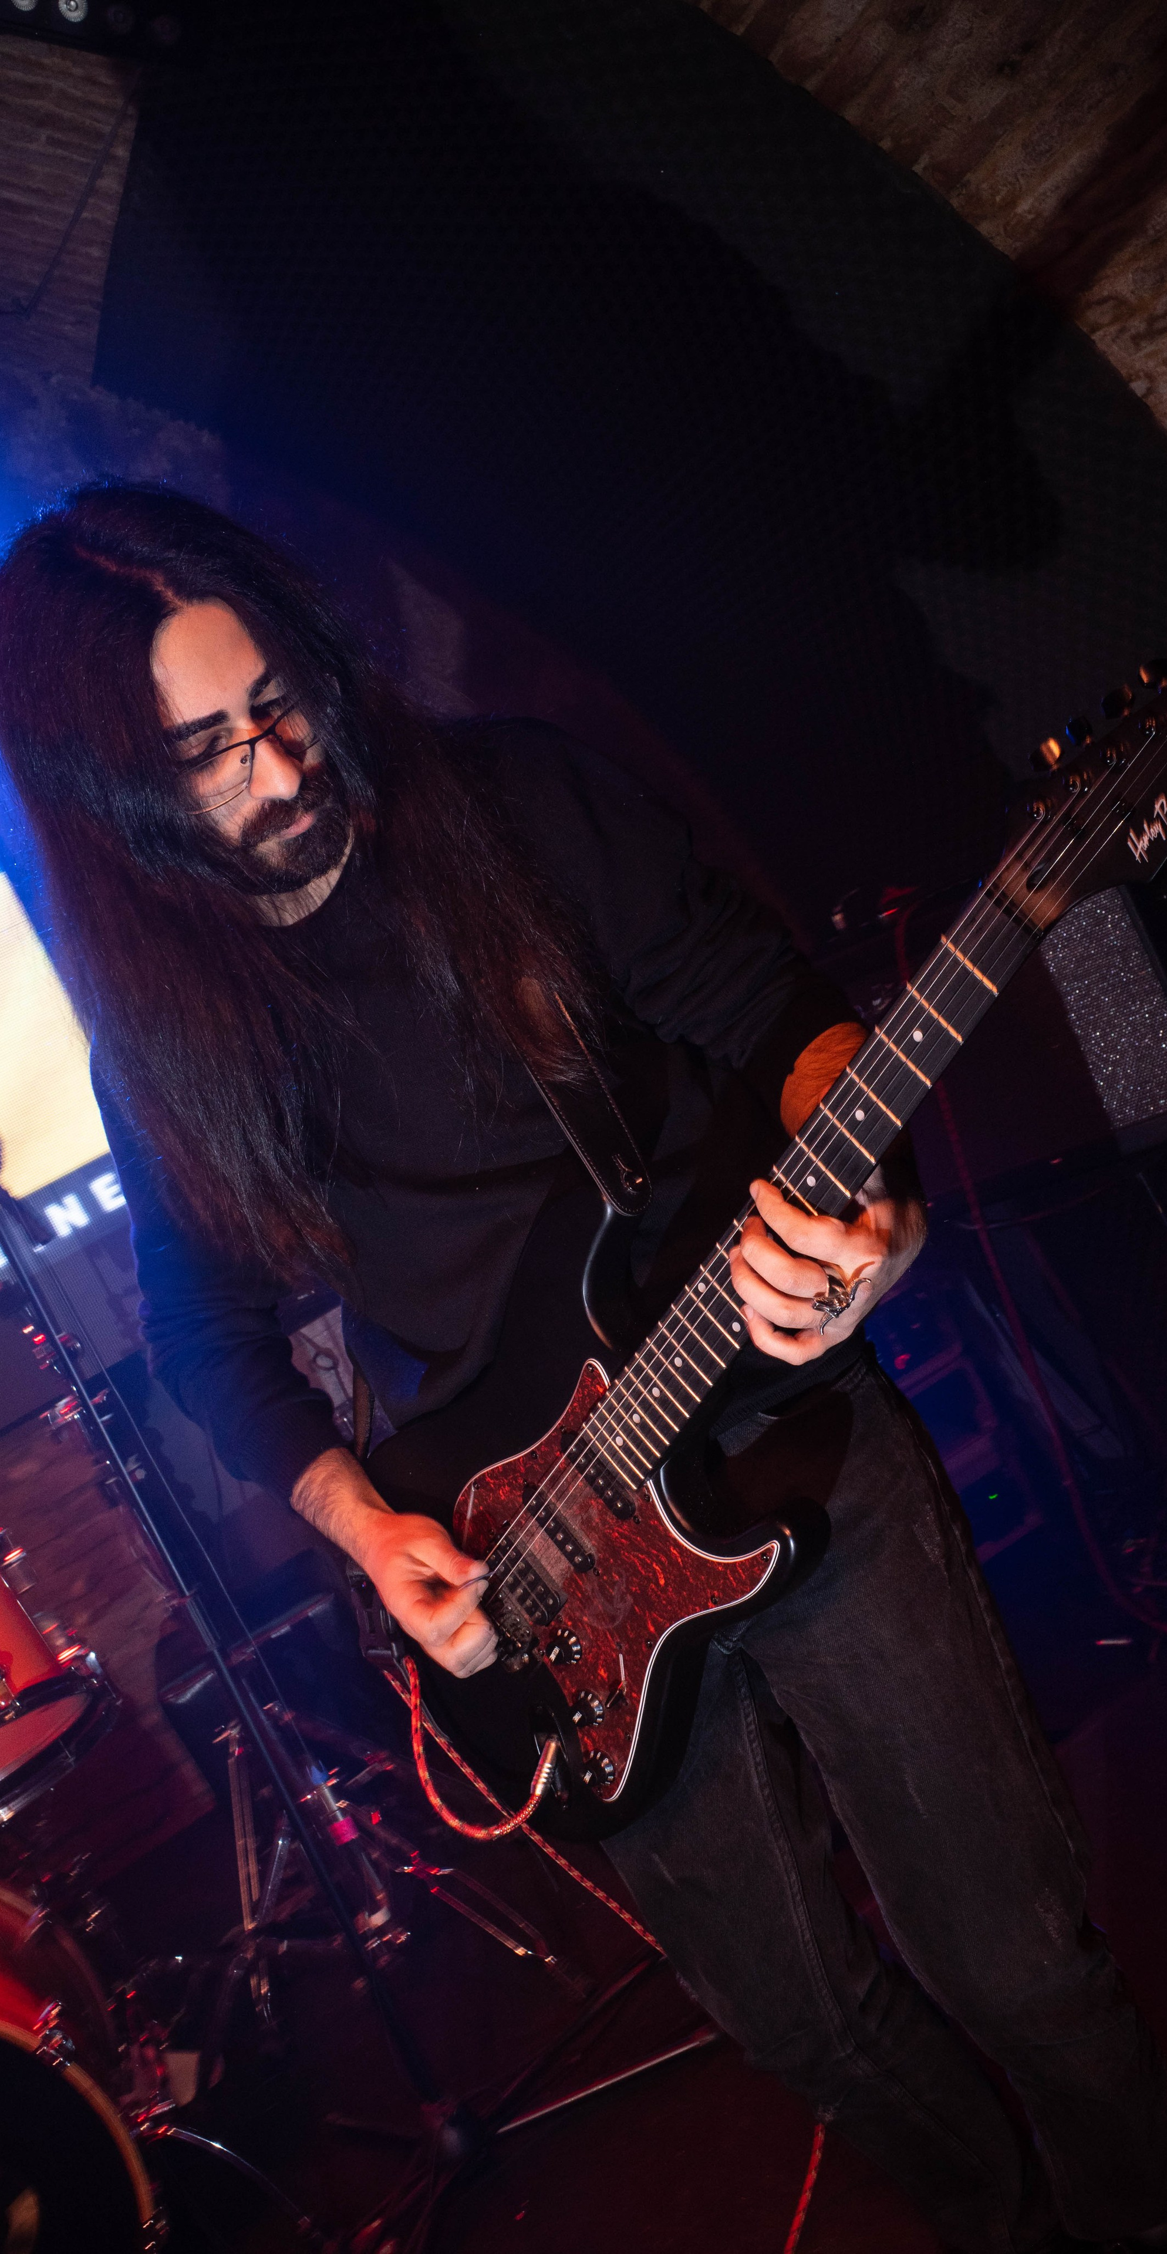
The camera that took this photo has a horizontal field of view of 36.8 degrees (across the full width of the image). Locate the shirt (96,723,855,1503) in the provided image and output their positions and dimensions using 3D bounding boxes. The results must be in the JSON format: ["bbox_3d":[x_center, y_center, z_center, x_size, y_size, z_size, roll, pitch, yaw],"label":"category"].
[{"bbox_3d":[-0.075,0.043,1.345,0.630,0.610,0.355,-23,12,23],"label":"shirt"}]

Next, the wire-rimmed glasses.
[{"bbox_3d":[-0.255,-0.283,1.226,0.138,0.045,0.140,-33,45,-25],"label":"wire-rimmed glasses"}]

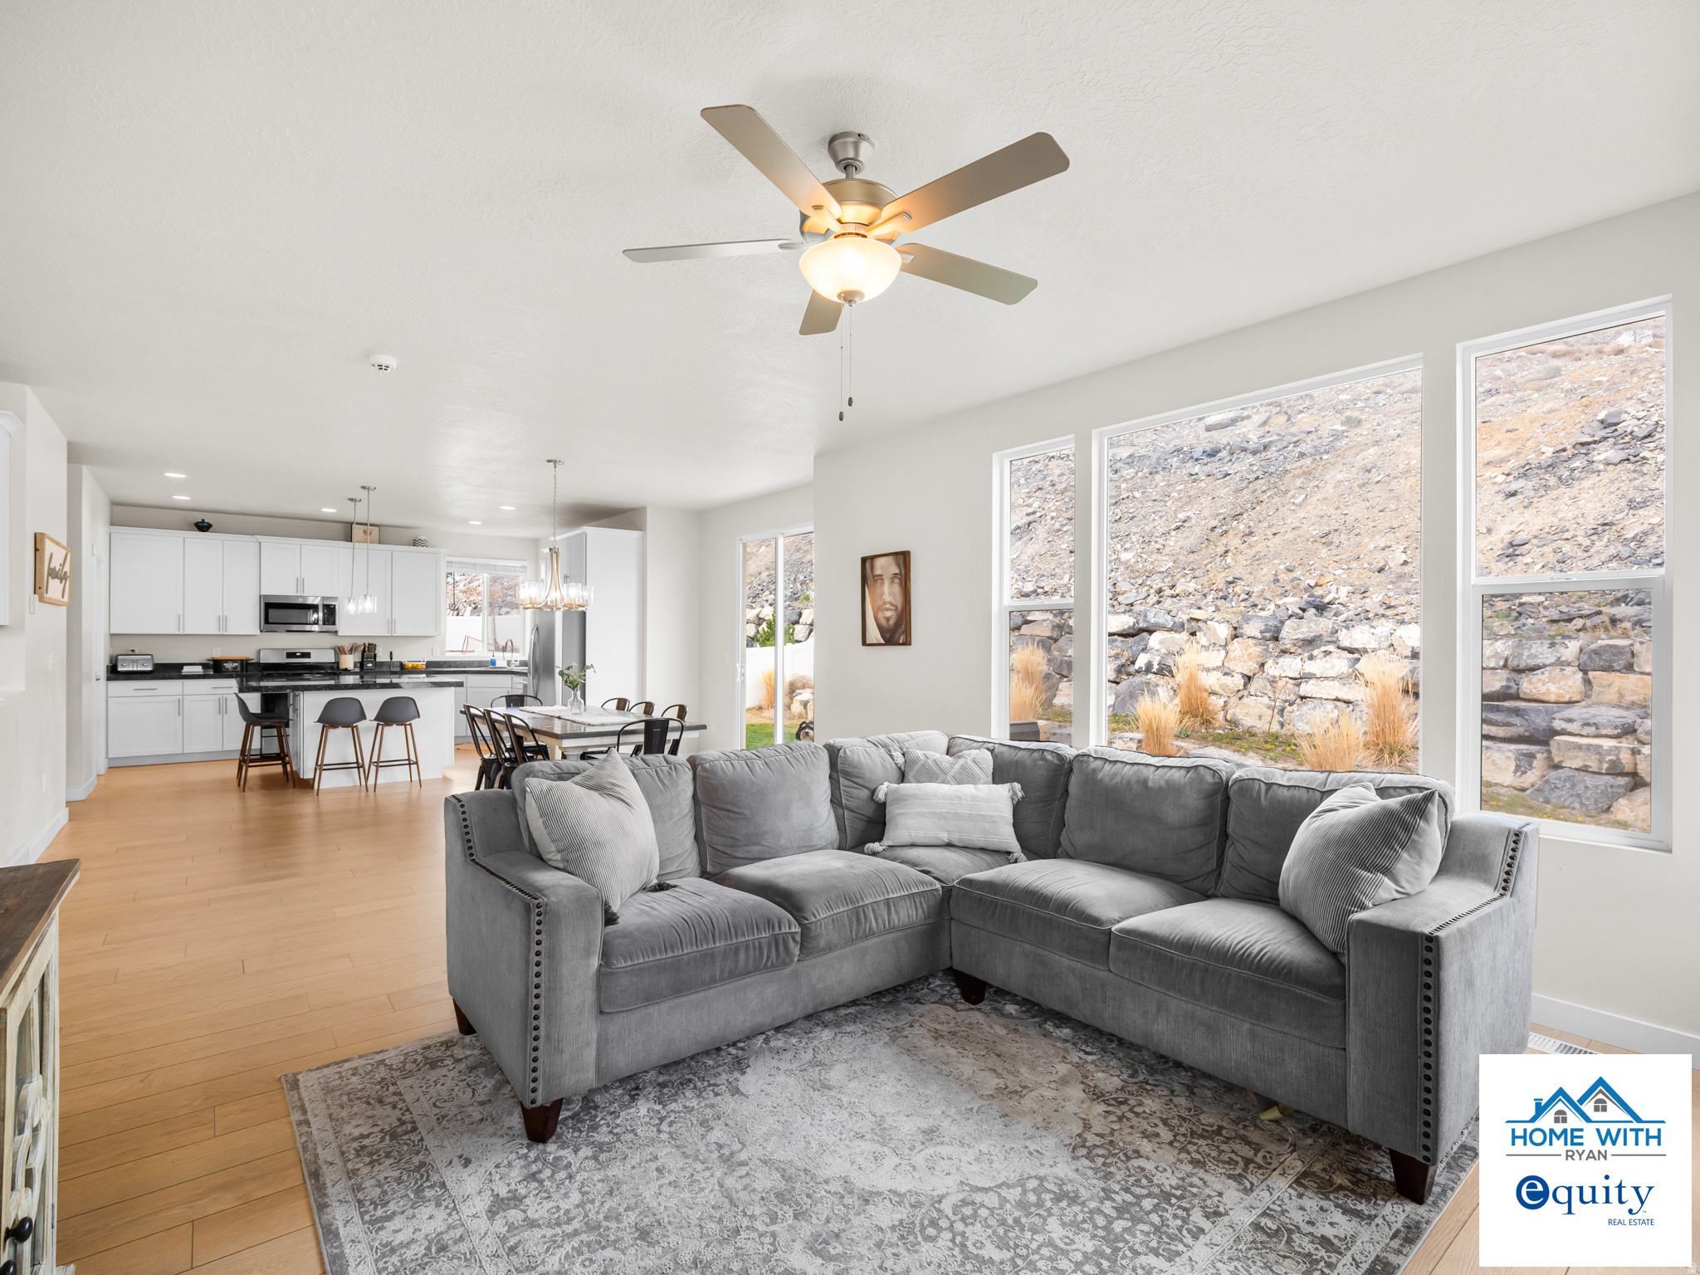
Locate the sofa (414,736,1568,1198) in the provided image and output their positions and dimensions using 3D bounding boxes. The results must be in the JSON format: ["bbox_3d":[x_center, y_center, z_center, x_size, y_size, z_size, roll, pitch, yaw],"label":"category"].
[{"bbox_3d":[0.338,0.904,2.604,2.520,0.890,2.530,1,-1,-40],"label":"sofa"}]

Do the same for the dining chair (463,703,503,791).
[{"bbox_3d":[-2.757,0.944,6.158,0.480,0.850,0.440,0,0,-40],"label":"dining chair"}]

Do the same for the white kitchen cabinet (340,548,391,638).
[{"bbox_3d":[-6.048,-0.548,9.774,0.569,1.075,0.340,1,-1,-40],"label":"white kitchen cabinet"}]

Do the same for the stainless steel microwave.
[{"bbox_3d":[-6.539,-0.266,9.321,0.753,0.420,0.400,1,-1,-40],"label":"stainless steel microwave"}]

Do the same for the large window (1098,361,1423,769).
[{"bbox_3d":[1.794,-0.222,3.679,0.110,1.780,1.510,0,0,-37],"label":"large window"}]

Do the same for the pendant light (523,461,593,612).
[{"bbox_3d":[-2.295,-0.804,6.085,0.560,1.170,0.560,1,-1,-40],"label":"pendant light"}]

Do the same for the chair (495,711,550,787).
[{"bbox_3d":[-2.165,0.945,5.502,0.480,0.850,0.440,0,0,-40],"label":"chair"}]

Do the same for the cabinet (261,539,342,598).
[{"bbox_3d":[-6.491,-0.790,9.292,0.770,0.635,0.340,0,0,-37],"label":"cabinet"}]

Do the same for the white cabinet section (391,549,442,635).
[{"bbox_3d":[-5.517,-0.556,9.950,0.561,1.071,0.325,0,0,-39],"label":"white cabinet section"}]

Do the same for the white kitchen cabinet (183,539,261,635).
[{"bbox_3d":[-7.098,-0.569,8.889,0.678,1.075,0.340,1,-1,-40],"label":"white kitchen cabinet"}]

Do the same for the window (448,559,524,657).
[{"bbox_3d":[-4.940,-0.398,10.704,1.020,1.320,0.110,0,0,-37],"label":"window"}]

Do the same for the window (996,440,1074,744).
[{"bbox_3d":[1.042,-0.202,4.495,0.120,1.800,0.560,1,-1,-40],"label":"window"}]

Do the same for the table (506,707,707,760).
[{"bbox_3d":[-2.061,0.978,5.820,1.000,0.765,2.120,1,-1,-40],"label":"table"}]

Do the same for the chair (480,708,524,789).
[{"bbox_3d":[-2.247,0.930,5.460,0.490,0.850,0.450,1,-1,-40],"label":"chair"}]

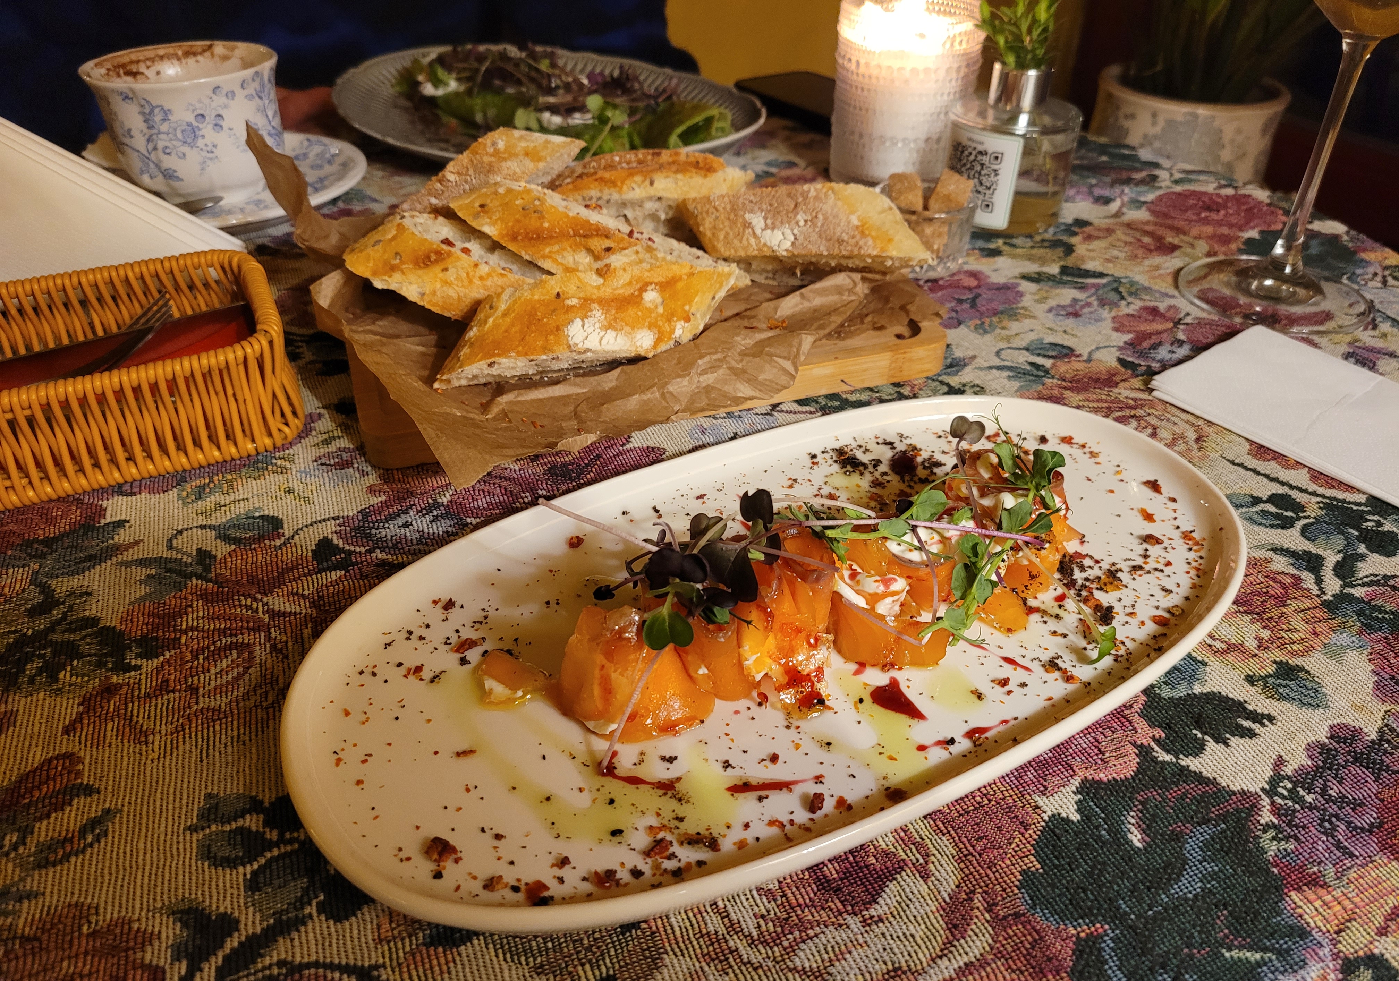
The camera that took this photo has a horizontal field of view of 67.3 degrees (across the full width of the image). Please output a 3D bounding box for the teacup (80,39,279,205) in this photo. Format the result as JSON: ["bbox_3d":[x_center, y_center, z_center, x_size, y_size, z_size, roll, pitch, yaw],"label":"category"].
[{"bbox_3d":[-0.261,-0.188,0.550,0.092,0.070,0.100,1,35,0],"label":"teacup"}]

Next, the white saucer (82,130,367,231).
[{"bbox_3d":[-0.259,-0.161,0.568,0.158,0.022,0.158,1,36,0],"label":"white saucer"}]

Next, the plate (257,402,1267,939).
[{"bbox_3d":[0.032,0.031,0.306,0.291,0.021,0.152,-18,40,-25],"label":"plate"}]

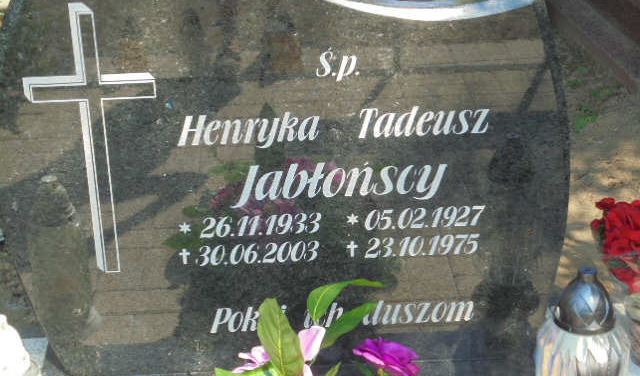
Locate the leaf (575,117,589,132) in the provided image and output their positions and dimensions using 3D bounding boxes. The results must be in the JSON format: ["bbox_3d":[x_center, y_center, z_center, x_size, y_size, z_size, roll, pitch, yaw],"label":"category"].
[{"bbox_3d":[0.740,-0.180,3.350,0.041,0.036,0.038,-2,21,0],"label":"leaf"}]

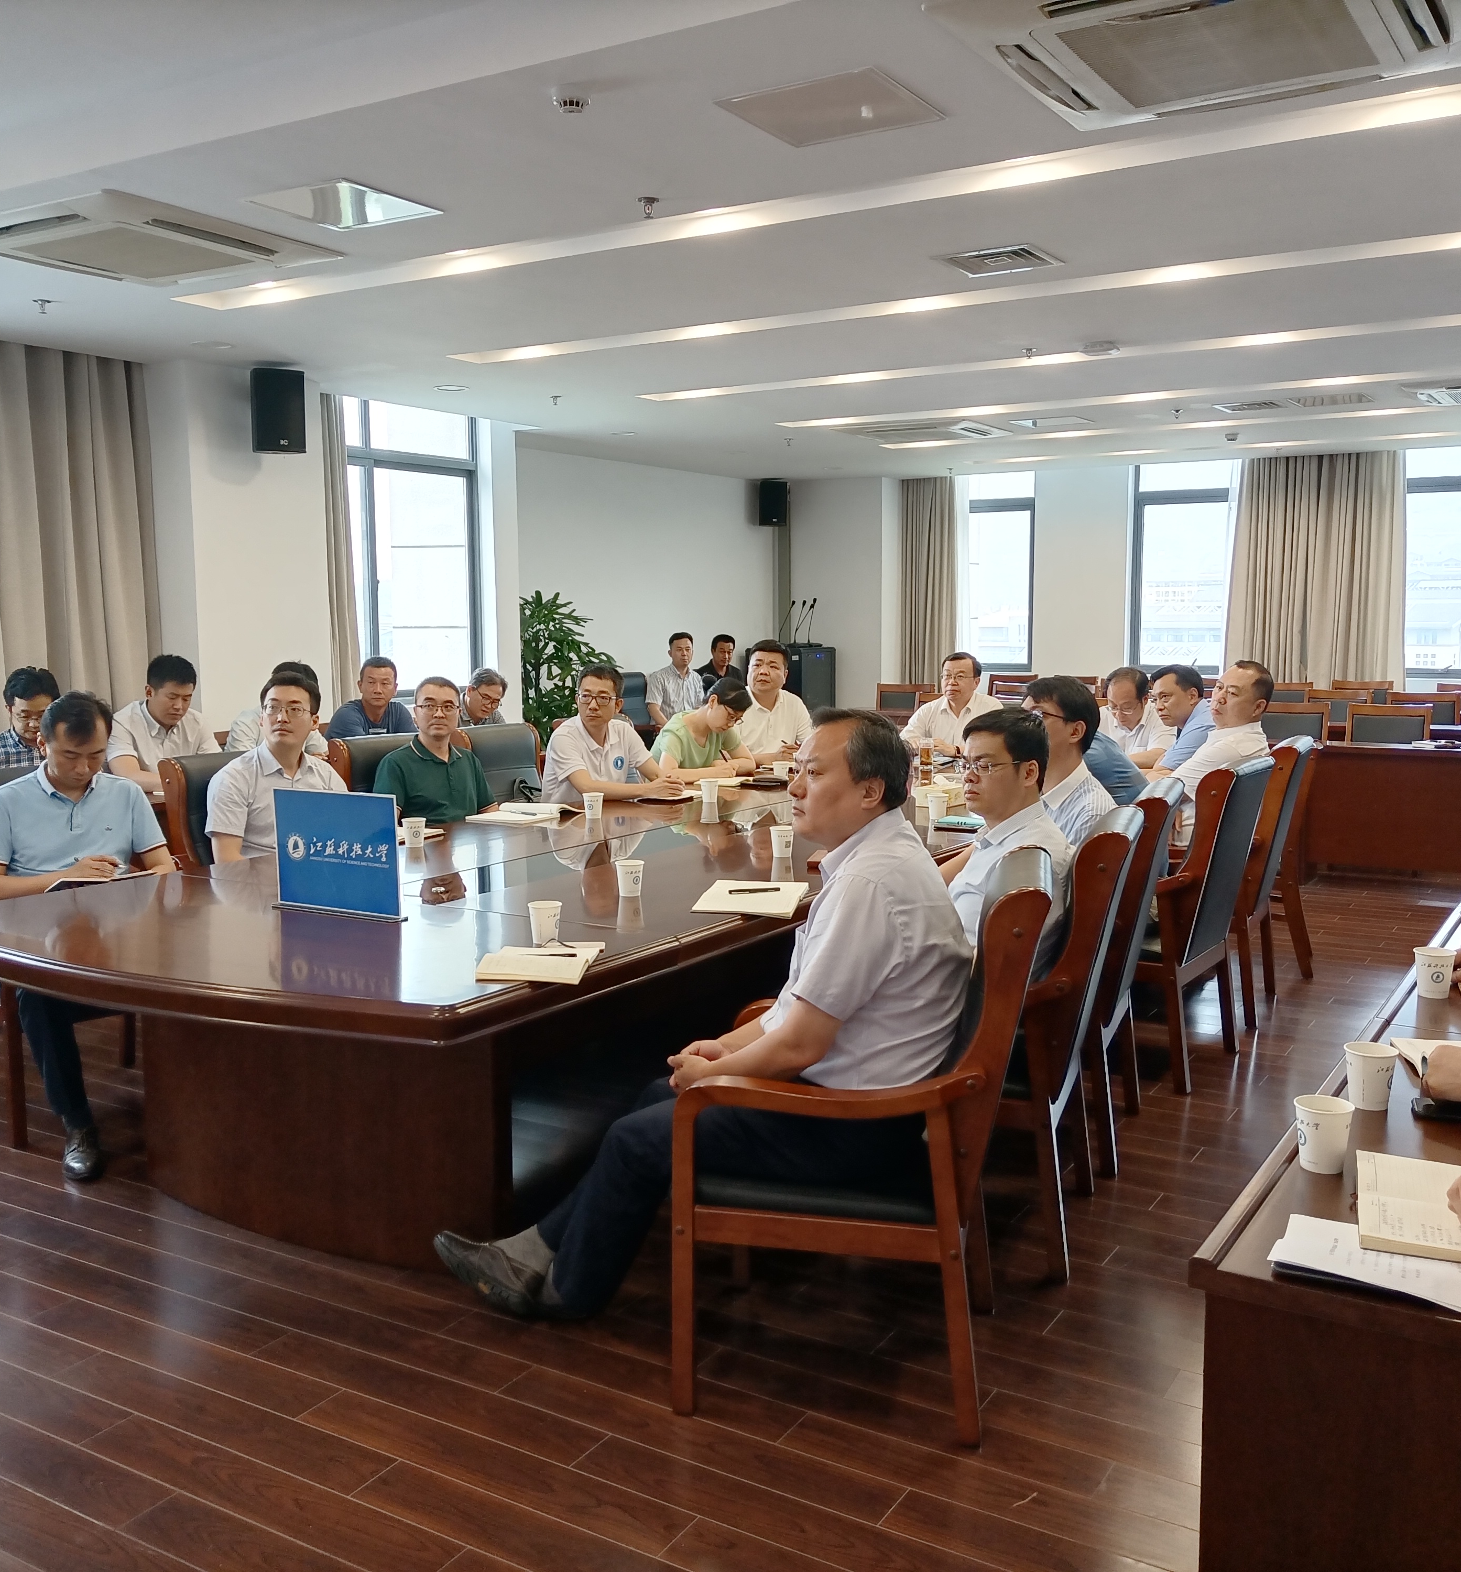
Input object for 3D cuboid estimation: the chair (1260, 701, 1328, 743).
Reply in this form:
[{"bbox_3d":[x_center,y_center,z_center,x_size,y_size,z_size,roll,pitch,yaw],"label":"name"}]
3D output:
[{"bbox_3d":[3.249,-0.008,9.339,0.460,0.920,0.520,3,7,31],"label":"chair"}]

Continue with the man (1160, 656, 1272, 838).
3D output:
[{"bbox_3d":[1.643,0.172,5.899,0.800,1.300,0.570,2,6,18],"label":"man"}]

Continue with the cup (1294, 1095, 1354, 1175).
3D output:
[{"bbox_3d":[0.745,0.442,1.979,0.075,0.084,0.075,4,7,32],"label":"cup"}]

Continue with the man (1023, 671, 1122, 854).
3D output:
[{"bbox_3d":[0.791,0.332,4.390,0.800,1.285,0.530,3,7,25],"label":"man"}]

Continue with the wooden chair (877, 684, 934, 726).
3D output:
[{"bbox_3d":[1.297,-0.310,12.186,0.470,0.940,0.530,4,7,32],"label":"wooden chair"}]

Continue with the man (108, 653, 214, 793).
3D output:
[{"bbox_3d":[-2.272,0.116,6.493,0.800,1.320,0.520,5,8,42],"label":"man"}]

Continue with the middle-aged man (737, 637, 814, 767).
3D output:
[{"bbox_3d":[0.260,-0.002,7.282,0.570,1.340,0.800,-2,6,-19],"label":"middle-aged man"}]

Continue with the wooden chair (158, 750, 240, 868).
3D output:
[{"bbox_3d":[-1.404,0.392,5.107,0.630,1.030,0.600,6,8,44],"label":"wooden chair"}]

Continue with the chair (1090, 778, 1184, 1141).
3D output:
[{"bbox_3d":[0.884,0.491,4.385,0.660,0.990,0.580,2,7,20],"label":"chair"}]

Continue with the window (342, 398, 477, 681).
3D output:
[{"bbox_3d":[-1.973,-1.439,9.762,0.120,1.770,1.280,4,7,31],"label":"window"}]

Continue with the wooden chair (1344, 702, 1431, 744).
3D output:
[{"bbox_3d":[3.642,0.013,8.829,0.450,0.900,0.530,4,8,31],"label":"wooden chair"}]

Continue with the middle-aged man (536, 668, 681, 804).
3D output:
[{"bbox_3d":[-0.440,0.144,6.388,0.540,1.240,0.820,-5,8,-38],"label":"middle-aged man"}]

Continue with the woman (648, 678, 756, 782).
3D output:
[{"bbox_3d":[-0.076,0.088,7.349,0.820,1.180,0.500,4,7,35],"label":"woman"}]

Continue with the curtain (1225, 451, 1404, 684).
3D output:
[{"bbox_3d":[4.689,-1.291,12.670,1.319,2.686,0.200,4,7,32],"label":"curtain"}]

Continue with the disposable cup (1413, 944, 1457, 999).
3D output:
[{"bbox_3d":[1.313,0.350,2.934,0.073,0.084,0.073,3,7,31],"label":"disposable cup"}]

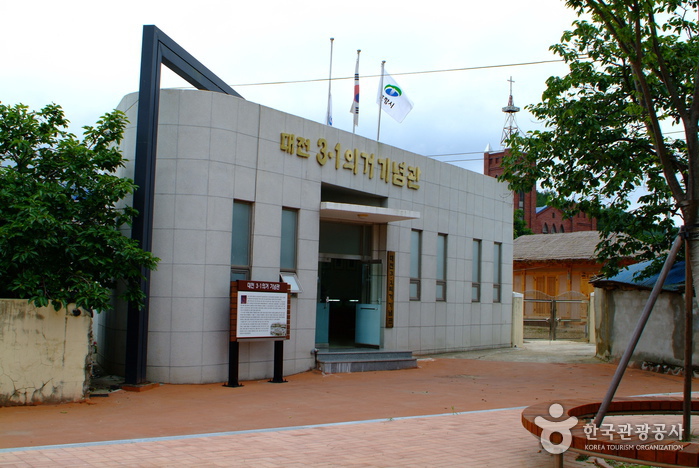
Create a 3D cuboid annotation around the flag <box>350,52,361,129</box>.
[{"bbox_3d":[0.139,-3.321,18.898,0.220,1.700,0.180,2,-4,0],"label":"flag"}]

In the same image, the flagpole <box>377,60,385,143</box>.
[{"bbox_3d":[0.773,-3.028,19.833,0.090,2.400,0.090,0,-6,35],"label":"flagpole"}]

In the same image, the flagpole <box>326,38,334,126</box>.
[{"bbox_3d":[-0.449,-3.165,18.113,0.090,2.400,0.090,0,-6,35],"label":"flagpole"}]

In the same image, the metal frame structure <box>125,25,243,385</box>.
[{"bbox_3d":[-2.877,-0.243,16.619,0.230,5.970,6.600,1,-5,10],"label":"metal frame structure"}]

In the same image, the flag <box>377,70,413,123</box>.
[{"bbox_3d":[1.113,-3.363,19.972,0.850,1.200,0.300,3,-5,-15],"label":"flag"}]

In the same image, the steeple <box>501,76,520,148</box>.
[{"bbox_3d":[15.775,-11.905,80.000,1.800,7.104,1.800,6,-6,-45],"label":"steeple"}]

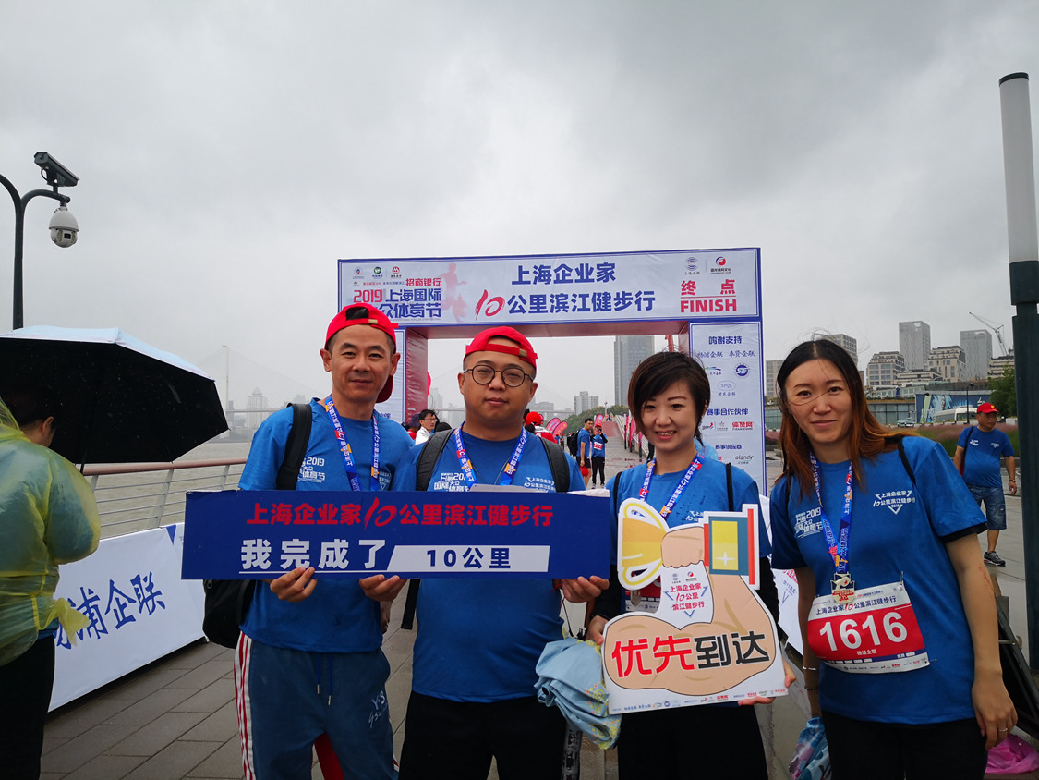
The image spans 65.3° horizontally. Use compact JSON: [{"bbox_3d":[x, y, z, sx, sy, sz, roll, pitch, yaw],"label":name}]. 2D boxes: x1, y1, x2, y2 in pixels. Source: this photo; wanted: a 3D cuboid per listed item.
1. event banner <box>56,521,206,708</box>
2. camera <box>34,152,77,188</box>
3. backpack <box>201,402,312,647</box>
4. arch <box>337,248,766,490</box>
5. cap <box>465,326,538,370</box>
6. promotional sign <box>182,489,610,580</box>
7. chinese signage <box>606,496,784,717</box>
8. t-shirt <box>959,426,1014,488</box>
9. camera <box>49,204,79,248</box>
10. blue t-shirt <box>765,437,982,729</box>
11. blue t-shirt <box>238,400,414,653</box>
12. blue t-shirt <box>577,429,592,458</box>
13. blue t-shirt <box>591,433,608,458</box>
[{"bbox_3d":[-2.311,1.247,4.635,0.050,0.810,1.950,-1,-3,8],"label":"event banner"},{"bbox_3d":[-4.457,-2.106,7.800,0.160,0.170,0.420,-1,-21,13],"label":"camera"},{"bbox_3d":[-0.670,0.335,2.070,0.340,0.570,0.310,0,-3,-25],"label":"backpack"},{"bbox_3d":[0.445,0.105,12.140,6.000,4.000,1.500,-1,-3,5],"label":"arch"},{"bbox_3d":[-0.040,-0.080,1.920,0.170,0.130,0.250,6,-13,-2],"label":"cap"},{"bbox_3d":[-0.262,0.307,1.720,0.905,0.187,0.020,0,-5,2],"label":"promotional sign"},{"bbox_3d":[0.332,0.415,1.610,0.355,0.430,0.010,-7,-8,11],"label":"chinese signage"},{"bbox_3d":[4.834,0.699,8.400,0.480,0.620,0.320,-2,-3,19],"label":"t-shirt"},{"bbox_3d":[-4.334,-1.549,7.700,0.250,0.390,0.250,2,-4,-45],"label":"camera"},{"bbox_3d":[0.800,0.412,1.820,0.440,0.605,0.270,-8,-3,30],"label":"blue t-shirt"},{"bbox_3d":[-0.465,0.315,1.950,0.420,0.580,0.280,0,-3,-19],"label":"blue t-shirt"},{"bbox_3d":[1.539,1.264,19.300,0.330,0.680,0.470,-1,-3,-3],"label":"blue t-shirt"},{"bbox_3d":[2.090,1.462,21.200,0.460,0.680,0.290,-1,-3,3],"label":"blue t-shirt"}]

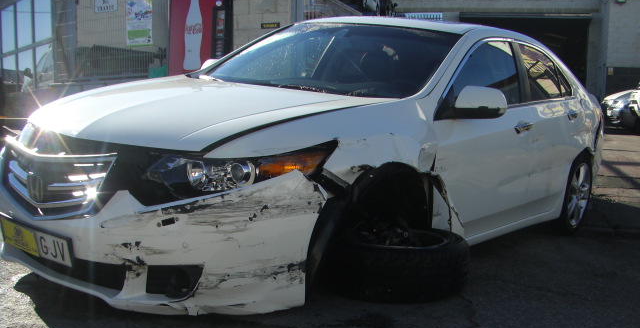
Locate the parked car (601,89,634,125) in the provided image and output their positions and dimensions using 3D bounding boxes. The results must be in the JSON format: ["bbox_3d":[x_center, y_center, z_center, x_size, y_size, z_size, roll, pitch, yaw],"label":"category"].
[{"bbox_3d":[8.500,-1.250,15.500,4.500,1.450,1.800,1,5,2],"label":"parked car"}]

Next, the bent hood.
[{"bbox_3d":[-0.590,-0.268,3.142,1.380,0.210,1.180,11,21,37],"label":"bent hood"}]

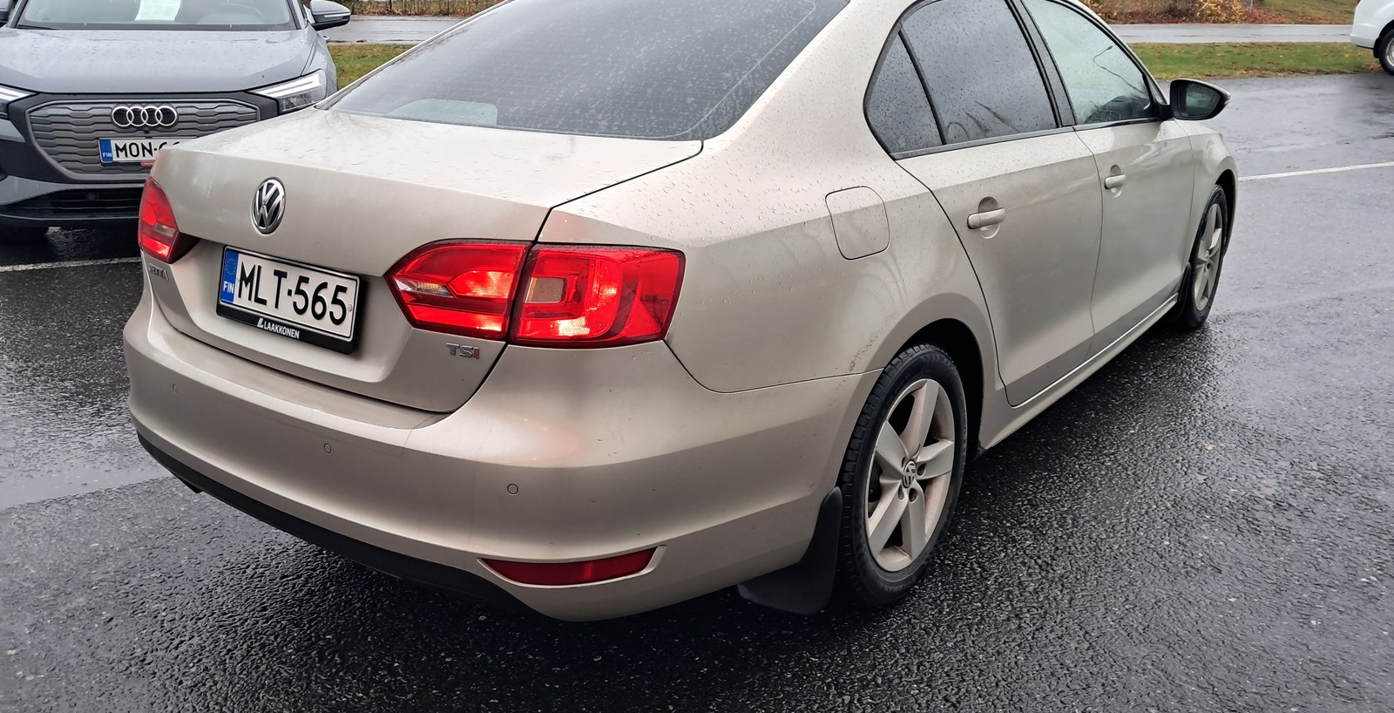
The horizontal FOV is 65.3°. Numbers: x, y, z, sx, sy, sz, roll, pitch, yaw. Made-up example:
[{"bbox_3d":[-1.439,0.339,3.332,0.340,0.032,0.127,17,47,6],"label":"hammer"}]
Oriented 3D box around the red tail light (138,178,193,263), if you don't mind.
[{"bbox_3d":[-1.200,-0.323,2.470,0.145,0.175,0.530,-14,22,-35],"label":"red tail light"}]

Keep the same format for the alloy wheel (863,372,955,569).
[{"bbox_3d":[0.430,0.259,2.529,0.180,0.440,0.440,11,21,36],"label":"alloy wheel"}]

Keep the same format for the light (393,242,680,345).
[{"bbox_3d":[-0.279,-0.114,1.795,0.530,0.175,0.145,7,20,22],"label":"light"}]

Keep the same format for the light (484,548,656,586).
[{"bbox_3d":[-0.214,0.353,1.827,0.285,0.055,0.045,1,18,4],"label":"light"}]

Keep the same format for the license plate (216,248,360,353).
[{"bbox_3d":[-0.793,-0.117,2.090,0.450,0.133,0.020,13,6,36],"label":"license plate"}]

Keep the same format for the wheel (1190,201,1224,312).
[{"bbox_3d":[2.042,-0.420,4.521,0.180,0.440,0.440,12,22,36],"label":"wheel"}]

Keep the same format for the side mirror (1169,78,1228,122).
[{"bbox_3d":[1.711,-0.874,3.701,0.197,0.138,0.120,13,23,36],"label":"side mirror"}]

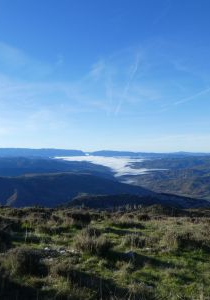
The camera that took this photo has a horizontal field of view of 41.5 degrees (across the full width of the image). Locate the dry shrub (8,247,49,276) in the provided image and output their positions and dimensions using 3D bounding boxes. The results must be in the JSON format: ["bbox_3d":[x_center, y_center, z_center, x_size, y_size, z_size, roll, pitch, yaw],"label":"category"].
[{"bbox_3d":[-1.328,1.910,4.750,0.685,0.483,0.617,0,0,0],"label":"dry shrub"}]

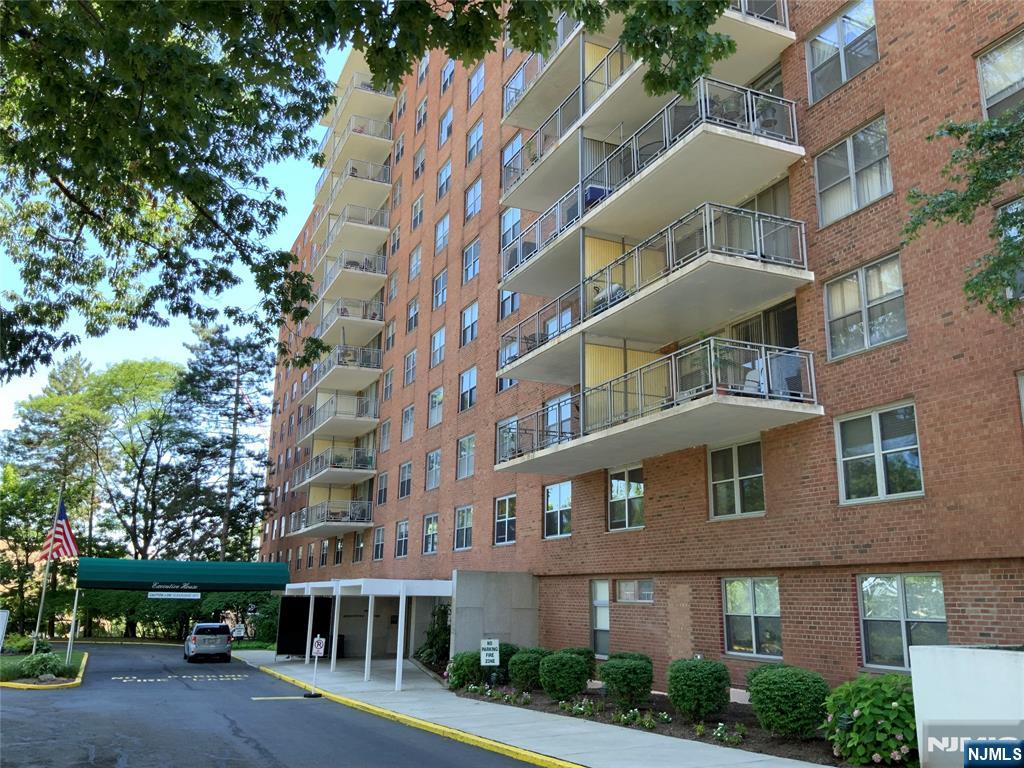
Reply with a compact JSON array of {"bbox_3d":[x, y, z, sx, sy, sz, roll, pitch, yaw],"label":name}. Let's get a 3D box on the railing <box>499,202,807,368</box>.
[{"bbox_3d":[2.717,-1.745,20.572,2.350,1.023,9.572,7,-15,-23],"label":"railing"}]

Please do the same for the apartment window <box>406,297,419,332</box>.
[{"bbox_3d":[-4.715,-3.323,41.041,0.150,1.560,1.660,7,-15,-24],"label":"apartment window"}]

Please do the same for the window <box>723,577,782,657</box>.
[{"bbox_3d":[4.979,4.823,17.804,0.150,1.556,1.797,7,-15,-24],"label":"window"}]

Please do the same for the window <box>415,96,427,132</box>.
[{"bbox_3d":[-4.553,-13.603,43.623,0.150,1.560,1.660,7,-15,-24],"label":"window"}]

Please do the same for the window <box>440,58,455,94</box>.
[{"bbox_3d":[-2.964,-14.402,40.342,0.150,1.560,1.660,7,-15,-24],"label":"window"}]

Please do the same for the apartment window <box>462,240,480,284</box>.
[{"bbox_3d":[-1.636,-4.937,34.802,0.150,1.560,1.710,7,-15,-23],"label":"apartment window"}]

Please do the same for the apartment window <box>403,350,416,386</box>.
[{"bbox_3d":[-4.743,-0.720,40.213,0.130,1.502,1.657,7,-15,-23],"label":"apartment window"}]

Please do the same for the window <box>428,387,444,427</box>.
[{"bbox_3d":[-3.187,1.006,36.157,0.130,1.502,1.657,7,-15,-23],"label":"window"}]

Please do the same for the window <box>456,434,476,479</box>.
[{"bbox_3d":[-1.694,2.758,32.237,0.140,1.510,1.710,7,-15,-24],"label":"window"}]

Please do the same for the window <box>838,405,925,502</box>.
[{"bbox_3d":[6.248,1.226,14.720,0.150,1.560,1.710,7,-15,-23],"label":"window"}]

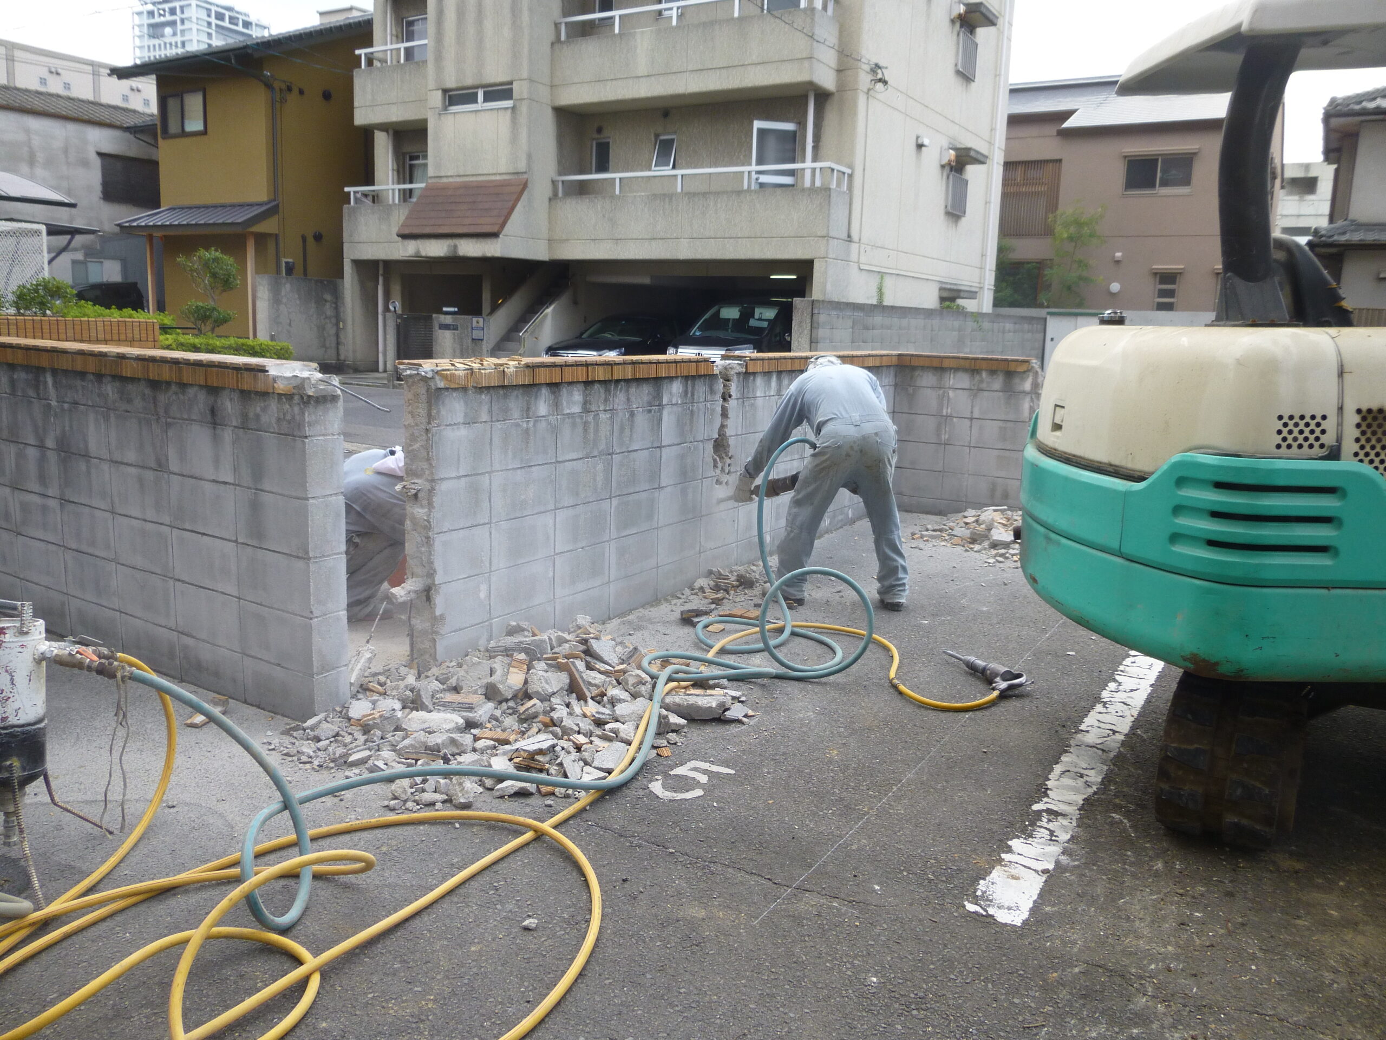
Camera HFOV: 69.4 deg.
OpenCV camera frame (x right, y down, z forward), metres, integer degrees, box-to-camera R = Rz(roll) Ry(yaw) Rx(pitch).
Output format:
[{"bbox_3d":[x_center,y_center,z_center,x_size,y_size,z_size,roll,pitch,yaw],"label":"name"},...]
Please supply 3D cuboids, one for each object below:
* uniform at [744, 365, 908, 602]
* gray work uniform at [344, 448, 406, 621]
[{"bbox_3d":[0.676,-0.242,5.320,0.820,1.230,0.780,1,11,-6],"label":"uniform"},{"bbox_3d":[-1.444,0.027,4.660,0.780,0.800,0.560,-2,11,-20],"label":"gray work uniform"}]

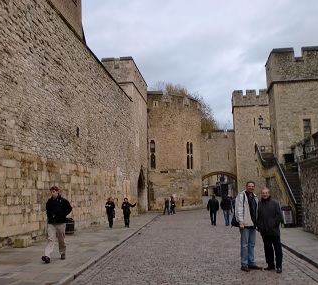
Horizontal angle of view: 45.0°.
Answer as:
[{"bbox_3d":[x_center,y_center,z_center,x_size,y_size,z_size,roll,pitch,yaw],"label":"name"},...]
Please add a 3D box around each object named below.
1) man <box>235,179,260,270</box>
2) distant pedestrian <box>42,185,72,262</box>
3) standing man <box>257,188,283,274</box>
[{"bbox_3d":[1.849,1.722,8.000,0.520,1.800,0.400,-1,-8,3],"label":"man"},{"bbox_3d":[-2.507,1.999,9.461,0.580,1.780,0.580,-4,-9,20],"label":"distant pedestrian"},{"bbox_3d":[2.353,1.826,8.082,0.520,1.680,0.400,-4,-9,21],"label":"standing man"}]

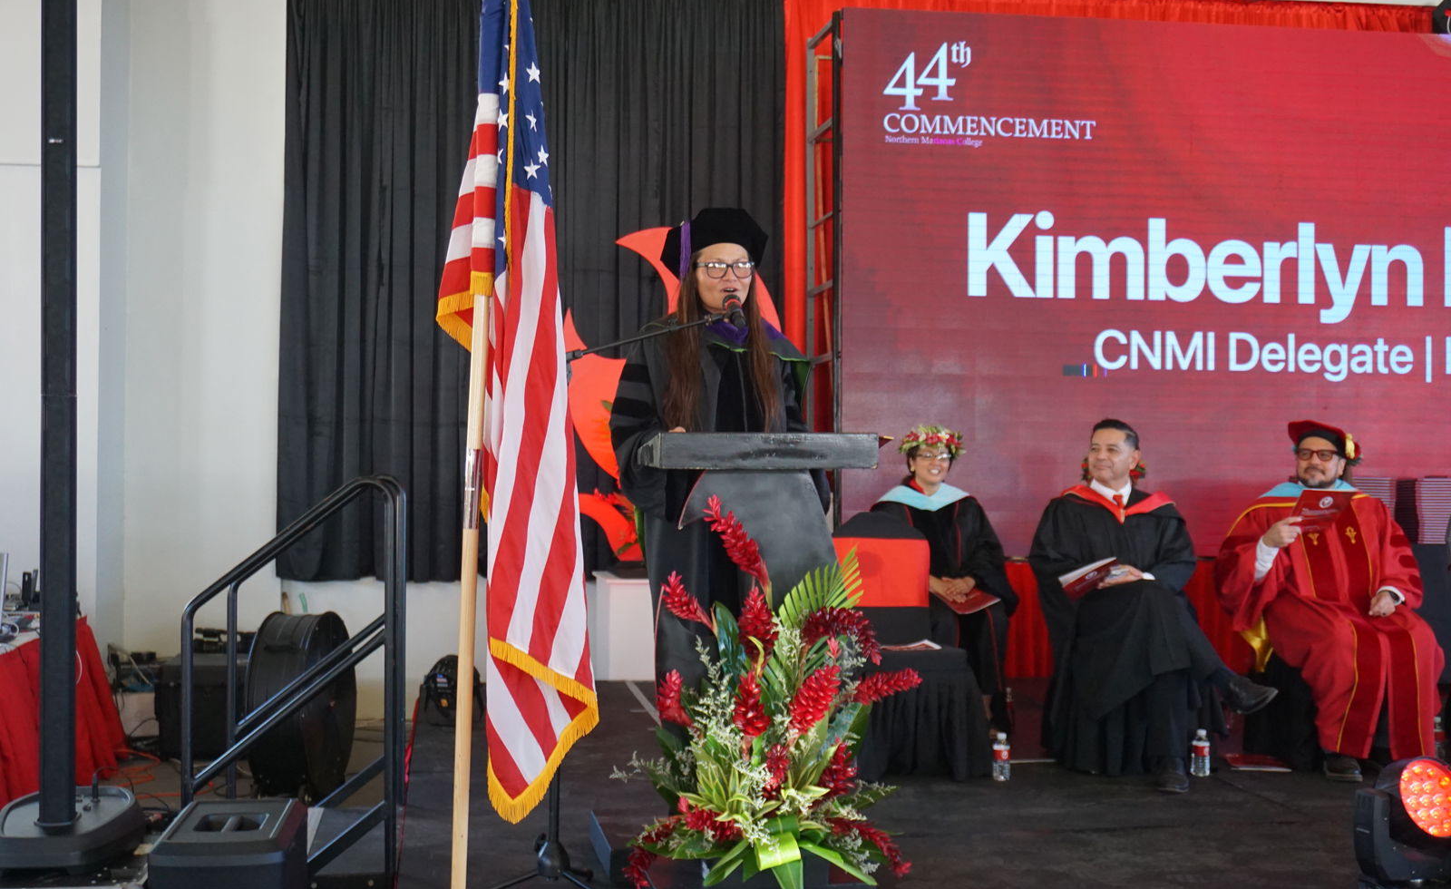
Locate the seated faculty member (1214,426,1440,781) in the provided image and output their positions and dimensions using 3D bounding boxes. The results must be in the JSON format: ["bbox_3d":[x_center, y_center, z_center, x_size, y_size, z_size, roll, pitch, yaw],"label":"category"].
[{"bbox_3d":[2.145,0.534,6.140,0.710,1.280,0.700,0,-1,-2],"label":"seated faculty member"}]

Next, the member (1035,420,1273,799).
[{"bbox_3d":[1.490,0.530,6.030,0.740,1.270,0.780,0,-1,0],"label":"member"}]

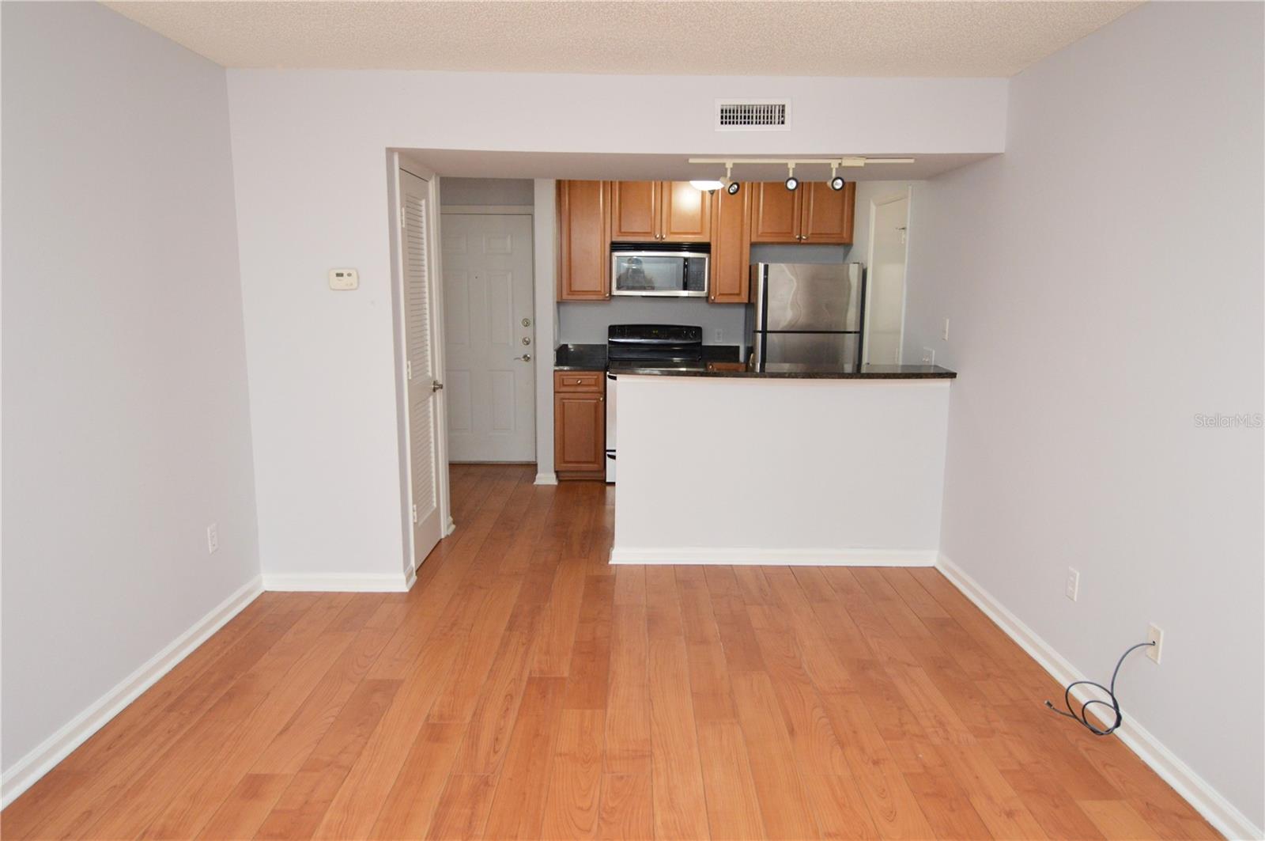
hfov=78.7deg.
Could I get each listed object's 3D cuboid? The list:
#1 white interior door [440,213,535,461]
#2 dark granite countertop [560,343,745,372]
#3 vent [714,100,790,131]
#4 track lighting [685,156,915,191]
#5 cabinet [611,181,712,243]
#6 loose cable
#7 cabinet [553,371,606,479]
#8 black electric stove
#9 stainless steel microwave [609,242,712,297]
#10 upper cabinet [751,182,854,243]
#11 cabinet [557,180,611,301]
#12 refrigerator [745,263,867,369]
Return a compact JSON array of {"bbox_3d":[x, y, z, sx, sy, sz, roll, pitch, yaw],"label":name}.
[{"bbox_3d":[-1.256,-0.640,6.362,0.912,2.035,0.045,1,10,0],"label":"white interior door"},{"bbox_3d":[0.152,-0.484,6.027,1.470,0.147,0.660,1,10,0],"label":"dark granite countertop"},{"bbox_3d":[0.537,-1.351,3.421,0.335,0.135,0.022,1,10,0],"label":"vent"},{"bbox_3d":[0.791,-1.145,3.616,1.045,0.165,0.120,1,10,0],"label":"track lighting"},{"bbox_3d":[0.223,-1.668,6.039,0.759,0.560,0.320,0,10,0],"label":"cabinet"},{"bbox_3d":[1.579,0.871,2.622,0.130,0.400,0.340,1,10,0],"label":"loose cable"},{"bbox_3d":[-0.400,0.003,6.172,0.381,0.866,0.603,0,10,0],"label":"cabinet"},{"bbox_3d":[0.189,-0.145,6.081,0.757,1.190,0.670,1,10,0],"label":"black electric stove"},{"bbox_3d":[0.218,-1.183,6.092,0.759,0.407,0.380,0,10,0],"label":"stainless steel microwave"},{"bbox_3d":[1.308,-1.655,6.044,0.784,0.560,0.320,0,10,0],"label":"upper cabinet"},{"bbox_3d":[-0.367,-1.463,6.022,0.405,1.040,0.335,1,10,0],"label":"cabinet"},{"bbox_3d":[1.258,-0.357,5.991,0.763,1.658,0.730,1,10,0],"label":"refrigerator"}]

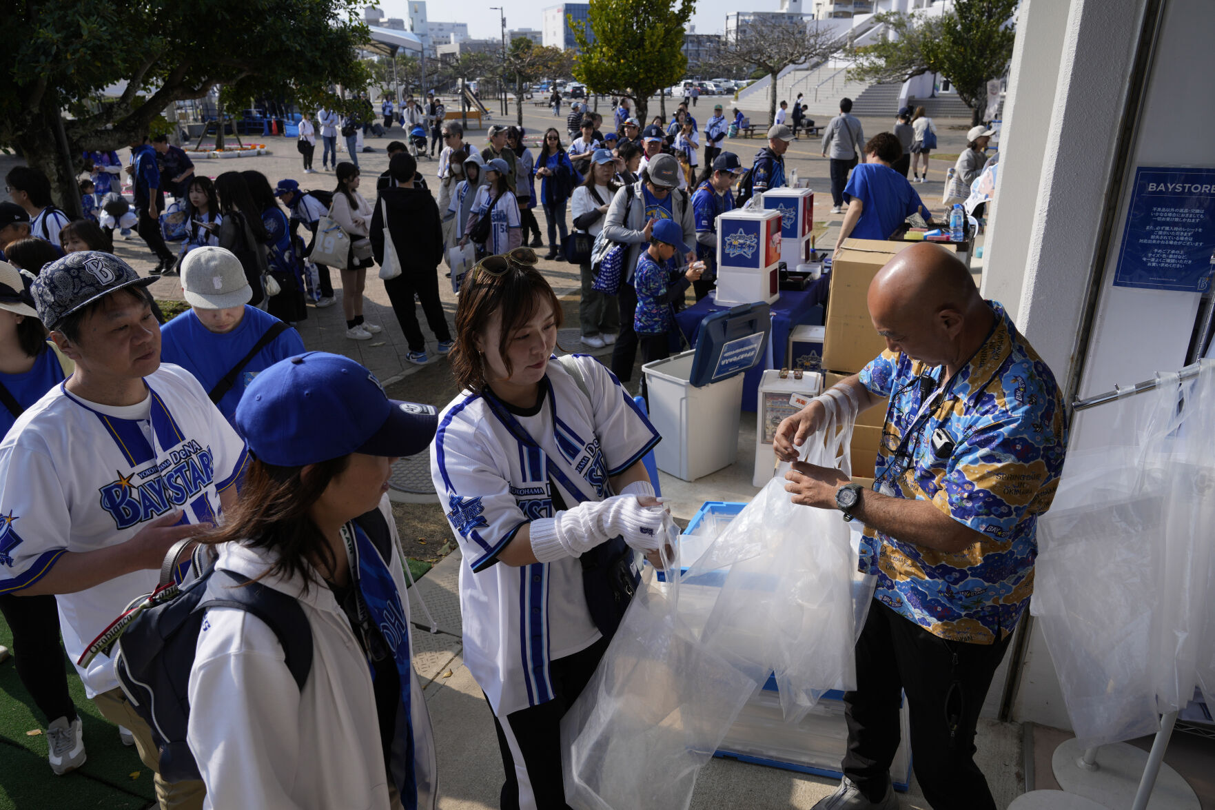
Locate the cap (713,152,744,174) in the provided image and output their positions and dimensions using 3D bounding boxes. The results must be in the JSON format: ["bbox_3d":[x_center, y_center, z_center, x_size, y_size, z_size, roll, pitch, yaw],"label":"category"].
[{"bbox_3d":[0.879,-1.765,6.150,0.270,0.155,0.180,19,27,24],"label":"cap"}]

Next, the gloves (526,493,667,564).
[{"bbox_3d":[-0.017,0.238,1.630,0.270,0.120,0.110,-9,19,16],"label":"gloves"}]

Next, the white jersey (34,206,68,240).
[{"bbox_3d":[-3.626,-1.128,5.600,0.200,0.440,0.300,-6,22,-14],"label":"white jersey"}]

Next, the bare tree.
[{"bbox_3d":[7.348,-13.776,35.416,5.400,4.700,5.300,4,21,11],"label":"bare tree"}]

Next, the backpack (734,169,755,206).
[{"bbox_3d":[1.285,-1.997,7.850,0.200,0.450,0.300,7,22,19],"label":"backpack"}]

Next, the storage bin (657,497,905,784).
[{"bbox_3d":[0.566,0.724,2.677,0.720,0.670,0.470,4,22,12],"label":"storage bin"}]

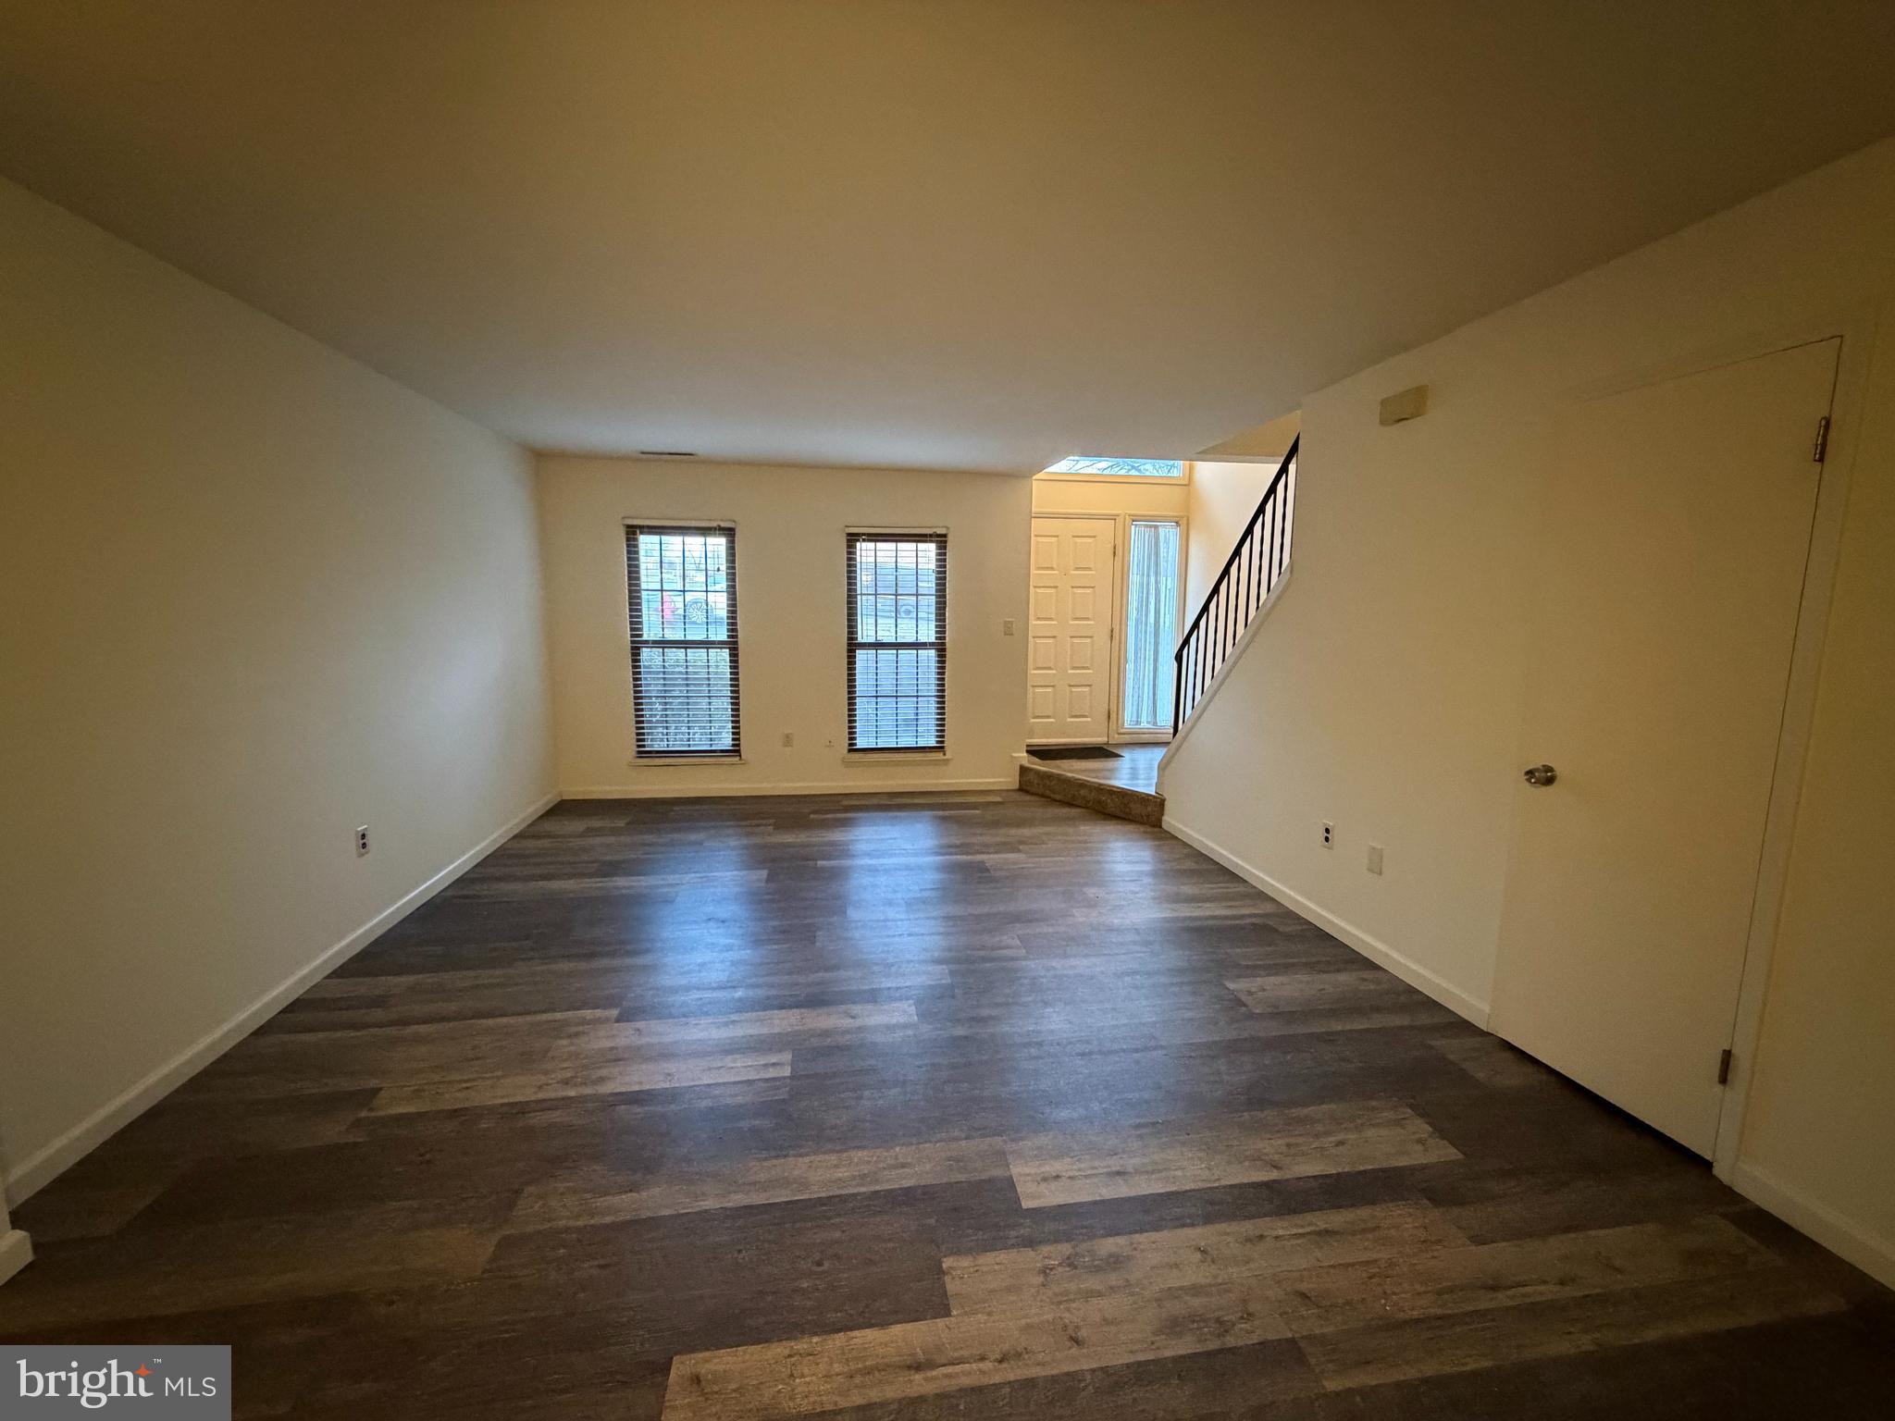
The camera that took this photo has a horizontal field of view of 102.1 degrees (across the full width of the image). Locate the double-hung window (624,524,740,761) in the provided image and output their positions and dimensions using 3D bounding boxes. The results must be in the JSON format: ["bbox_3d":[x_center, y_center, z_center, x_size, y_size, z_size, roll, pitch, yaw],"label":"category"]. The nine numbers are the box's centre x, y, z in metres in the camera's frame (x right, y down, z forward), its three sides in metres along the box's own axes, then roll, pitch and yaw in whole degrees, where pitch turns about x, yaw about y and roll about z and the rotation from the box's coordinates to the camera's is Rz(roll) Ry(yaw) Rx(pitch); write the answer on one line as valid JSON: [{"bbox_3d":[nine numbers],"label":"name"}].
[{"bbox_3d":[-1.919,-0.495,5.612,0.757,1.705,0.090,-1,8,-9],"label":"double-hung window"}]

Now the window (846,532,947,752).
[{"bbox_3d":[-0.378,-0.501,5.850,0.765,1.700,0.075,-1,8,-9],"label":"window"}]

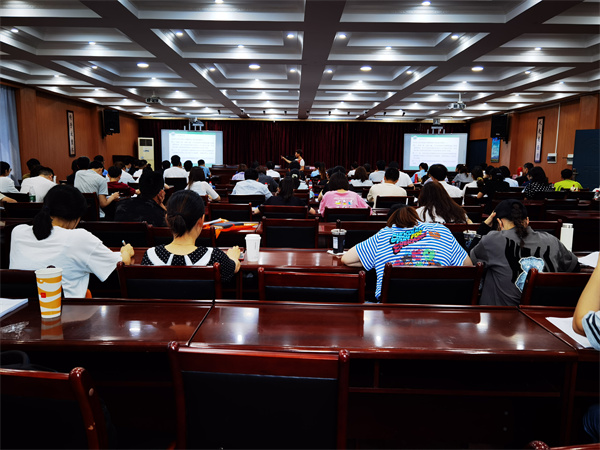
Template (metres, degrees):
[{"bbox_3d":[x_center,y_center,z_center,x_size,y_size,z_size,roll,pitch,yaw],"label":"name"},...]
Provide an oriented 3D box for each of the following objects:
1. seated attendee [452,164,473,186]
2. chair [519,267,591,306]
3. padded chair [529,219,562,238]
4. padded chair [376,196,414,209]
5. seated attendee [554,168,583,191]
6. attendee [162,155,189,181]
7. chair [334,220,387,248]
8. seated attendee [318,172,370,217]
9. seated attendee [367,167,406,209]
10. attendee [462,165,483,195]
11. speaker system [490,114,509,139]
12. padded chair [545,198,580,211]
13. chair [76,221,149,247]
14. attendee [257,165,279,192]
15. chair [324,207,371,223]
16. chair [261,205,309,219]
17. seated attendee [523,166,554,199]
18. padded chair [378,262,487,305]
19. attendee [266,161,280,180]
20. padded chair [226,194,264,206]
[{"bbox_3d":[3.191,-0.550,9.117,0.460,1.247,0.780,1,8,-1],"label":"seated attendee"},{"bbox_3d":[1.223,0.606,2.367,0.490,0.898,0.551,1,8,0],"label":"chair"},{"bbox_3d":[1.802,0.370,3.925,0.520,0.890,0.540,1,8,0],"label":"padded chair"},{"bbox_3d":[1.185,0.070,6.195,0.490,0.898,0.551,1,8,0],"label":"padded chair"},{"bbox_3d":[4.361,-0.298,7.616,0.490,1.204,0.780,1,8,-1],"label":"seated attendee"},{"bbox_3d":[-2.409,-0.701,9.294,0.500,1.310,0.800,1,8,0],"label":"attendee"},{"bbox_3d":[0.500,0.376,3.763,0.450,0.875,0.500,1,8,-1],"label":"chair"},{"bbox_3d":[0.469,0.054,4.875,0.556,1.196,0.800,1,8,-1],"label":"seated attendee"},{"bbox_3d":[1.073,-0.138,6.096,0.520,1.240,0.800,1,8,0],"label":"seated attendee"},{"bbox_3d":[2.955,-0.339,8.002,0.490,1.265,0.734,1,8,0],"label":"attendee"},{"bbox_3d":[5.945,-2.929,13.961,0.440,0.700,0.420,3,15,15],"label":"speaker system"},{"bbox_3d":[3.411,0.102,6.378,0.480,0.930,0.550,1,8,-1],"label":"padded chair"},{"bbox_3d":[-1.326,0.380,3.585,0.450,0.875,0.500,1,8,-1],"label":"chair"},{"bbox_3d":[-0.500,-0.317,7.207,0.500,1.220,0.800,1,8,0],"label":"attendee"},{"bbox_3d":[0.446,0.254,4.796,0.490,0.898,0.551,1,8,0],"label":"chair"},{"bbox_3d":[-0.153,0.230,4.740,0.470,0.920,0.530,1,9,0],"label":"chair"},{"bbox_3d":[3.367,-0.199,6.810,0.480,1.220,0.750,-1,9,-9],"label":"seated attendee"},{"bbox_3d":[0.586,0.572,2.426,0.520,0.890,0.540,0,8,-5],"label":"padded chair"},{"bbox_3d":[-0.664,-0.783,10.792,0.500,1.352,0.720,1,8,2],"label":"attendee"},{"bbox_3d":[-0.642,0.077,5.696,0.470,0.920,0.530,1,9,0],"label":"padded chair"}]

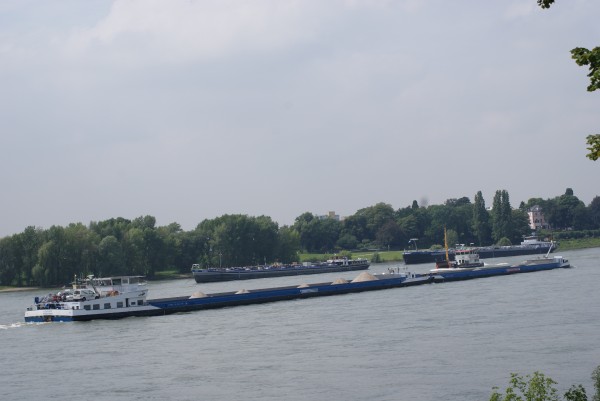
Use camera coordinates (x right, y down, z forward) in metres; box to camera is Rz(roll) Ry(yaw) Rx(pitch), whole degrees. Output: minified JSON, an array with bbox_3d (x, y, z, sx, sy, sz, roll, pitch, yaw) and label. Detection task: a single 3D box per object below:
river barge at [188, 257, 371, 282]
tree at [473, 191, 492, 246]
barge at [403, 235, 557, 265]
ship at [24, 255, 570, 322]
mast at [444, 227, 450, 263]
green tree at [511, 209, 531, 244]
[{"bbox_3d":[-6.190,22.280,455.220,9.500,5.600,84.600,-4,-2,39],"label":"river barge"},{"bbox_3d":[82.510,8.390,620.000,9.000,26.000,9.000,-3,-2,0],"label":"tree"},{"bbox_3d":[71.580,19.370,554.290,11.400,8.300,99.300,-5,-2,42],"label":"barge"},{"bbox_3d":[14.040,15.460,297.980,11.400,8.000,187.000,-4,-2,36],"label":"ship"},{"bbox_3d":[45.140,13.510,420.000,1.200,11.000,1.200,-3,-2,0],"label":"mast"},{"bbox_3d":[99.960,11.790,620.000,9.000,16.500,9.000,-3,-2,0],"label":"green tree"}]

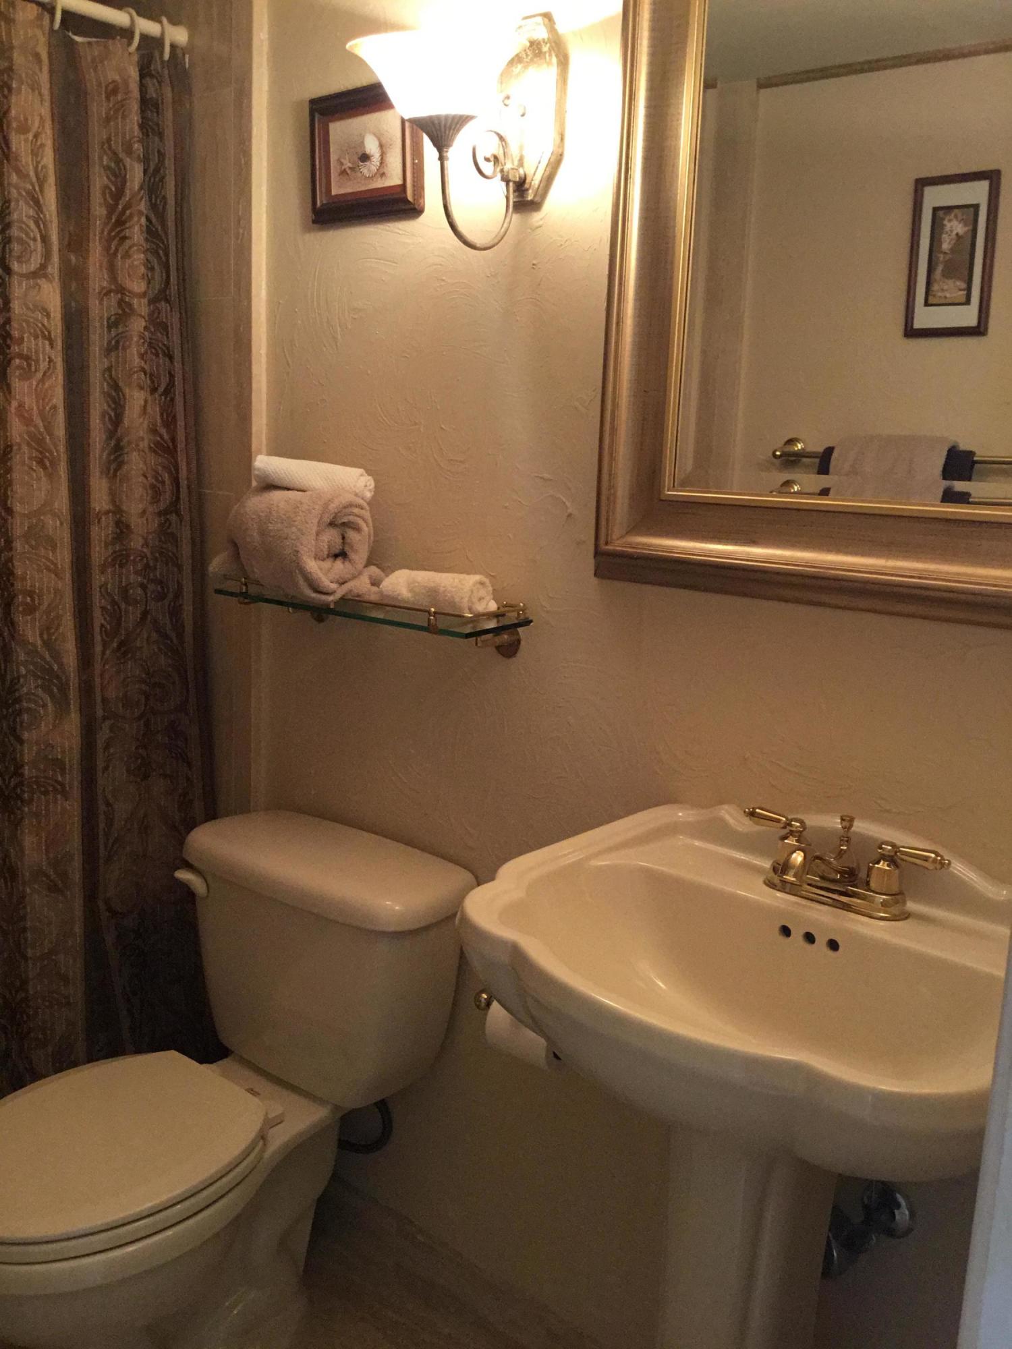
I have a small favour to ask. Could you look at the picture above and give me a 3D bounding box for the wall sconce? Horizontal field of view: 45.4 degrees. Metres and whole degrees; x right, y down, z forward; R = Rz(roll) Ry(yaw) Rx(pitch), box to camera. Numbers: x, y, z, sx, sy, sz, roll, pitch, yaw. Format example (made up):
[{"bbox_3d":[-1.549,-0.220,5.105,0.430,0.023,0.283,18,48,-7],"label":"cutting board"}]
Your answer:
[{"bbox_3d":[-0.052,-0.671,1.460,0.202,0.294,0.267,12,14,41],"label":"wall sconce"}]

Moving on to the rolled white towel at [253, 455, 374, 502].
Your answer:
[{"bbox_3d":[-0.293,-0.295,1.831,0.247,0.048,0.051,15,16,40],"label":"rolled white towel"}]

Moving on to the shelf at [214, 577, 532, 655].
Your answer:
[{"bbox_3d":[-0.214,-0.093,1.786,0.557,0.078,0.130,12,14,41],"label":"shelf"}]

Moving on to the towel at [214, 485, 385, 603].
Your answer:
[{"bbox_3d":[-0.326,-0.205,1.865,0.279,0.164,0.132,12,14,41],"label":"towel"}]

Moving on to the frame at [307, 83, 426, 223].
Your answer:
[{"bbox_3d":[-0.202,-0.750,1.742,0.224,0.172,0.029,12,17,41],"label":"frame"}]

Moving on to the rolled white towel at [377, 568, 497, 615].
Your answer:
[{"bbox_3d":[-0.097,-0.114,1.695,0.198,0.061,0.064,12,14,41],"label":"rolled white towel"}]

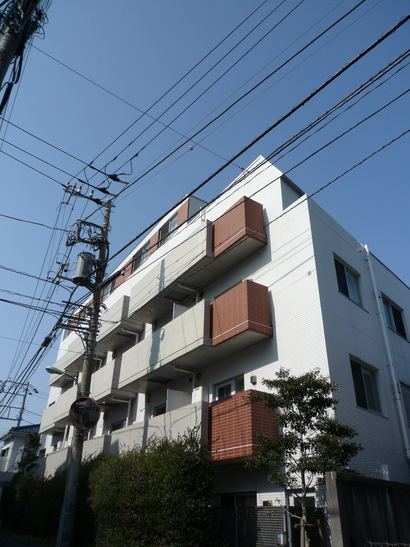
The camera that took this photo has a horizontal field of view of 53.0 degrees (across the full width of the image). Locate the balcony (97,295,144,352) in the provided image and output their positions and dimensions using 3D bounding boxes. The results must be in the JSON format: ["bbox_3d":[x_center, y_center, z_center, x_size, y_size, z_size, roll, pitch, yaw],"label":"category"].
[{"bbox_3d":[-3.991,2.385,18.820,1.018,1.344,3.539,19,-35,-28],"label":"balcony"}]

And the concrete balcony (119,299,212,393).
[{"bbox_3d":[-1.144,2.635,13.529,1.018,1.333,5.695,19,-35,-28],"label":"concrete balcony"}]

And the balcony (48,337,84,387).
[{"bbox_3d":[-7.504,5.006,23.499,1.018,1.344,7.716,19,-35,-28],"label":"balcony"}]

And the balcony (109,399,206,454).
[{"bbox_3d":[-1.228,5.066,12.143,1.018,1.333,5.751,19,-35,-28],"label":"balcony"}]

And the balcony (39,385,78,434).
[{"bbox_3d":[-7.572,7.431,22.090,1.018,1.333,7.716,19,-35,-28],"label":"balcony"}]

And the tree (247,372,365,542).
[{"bbox_3d":[1.549,3.237,6.189,1.850,3.700,1.850,19,-35,-28],"label":"tree"}]

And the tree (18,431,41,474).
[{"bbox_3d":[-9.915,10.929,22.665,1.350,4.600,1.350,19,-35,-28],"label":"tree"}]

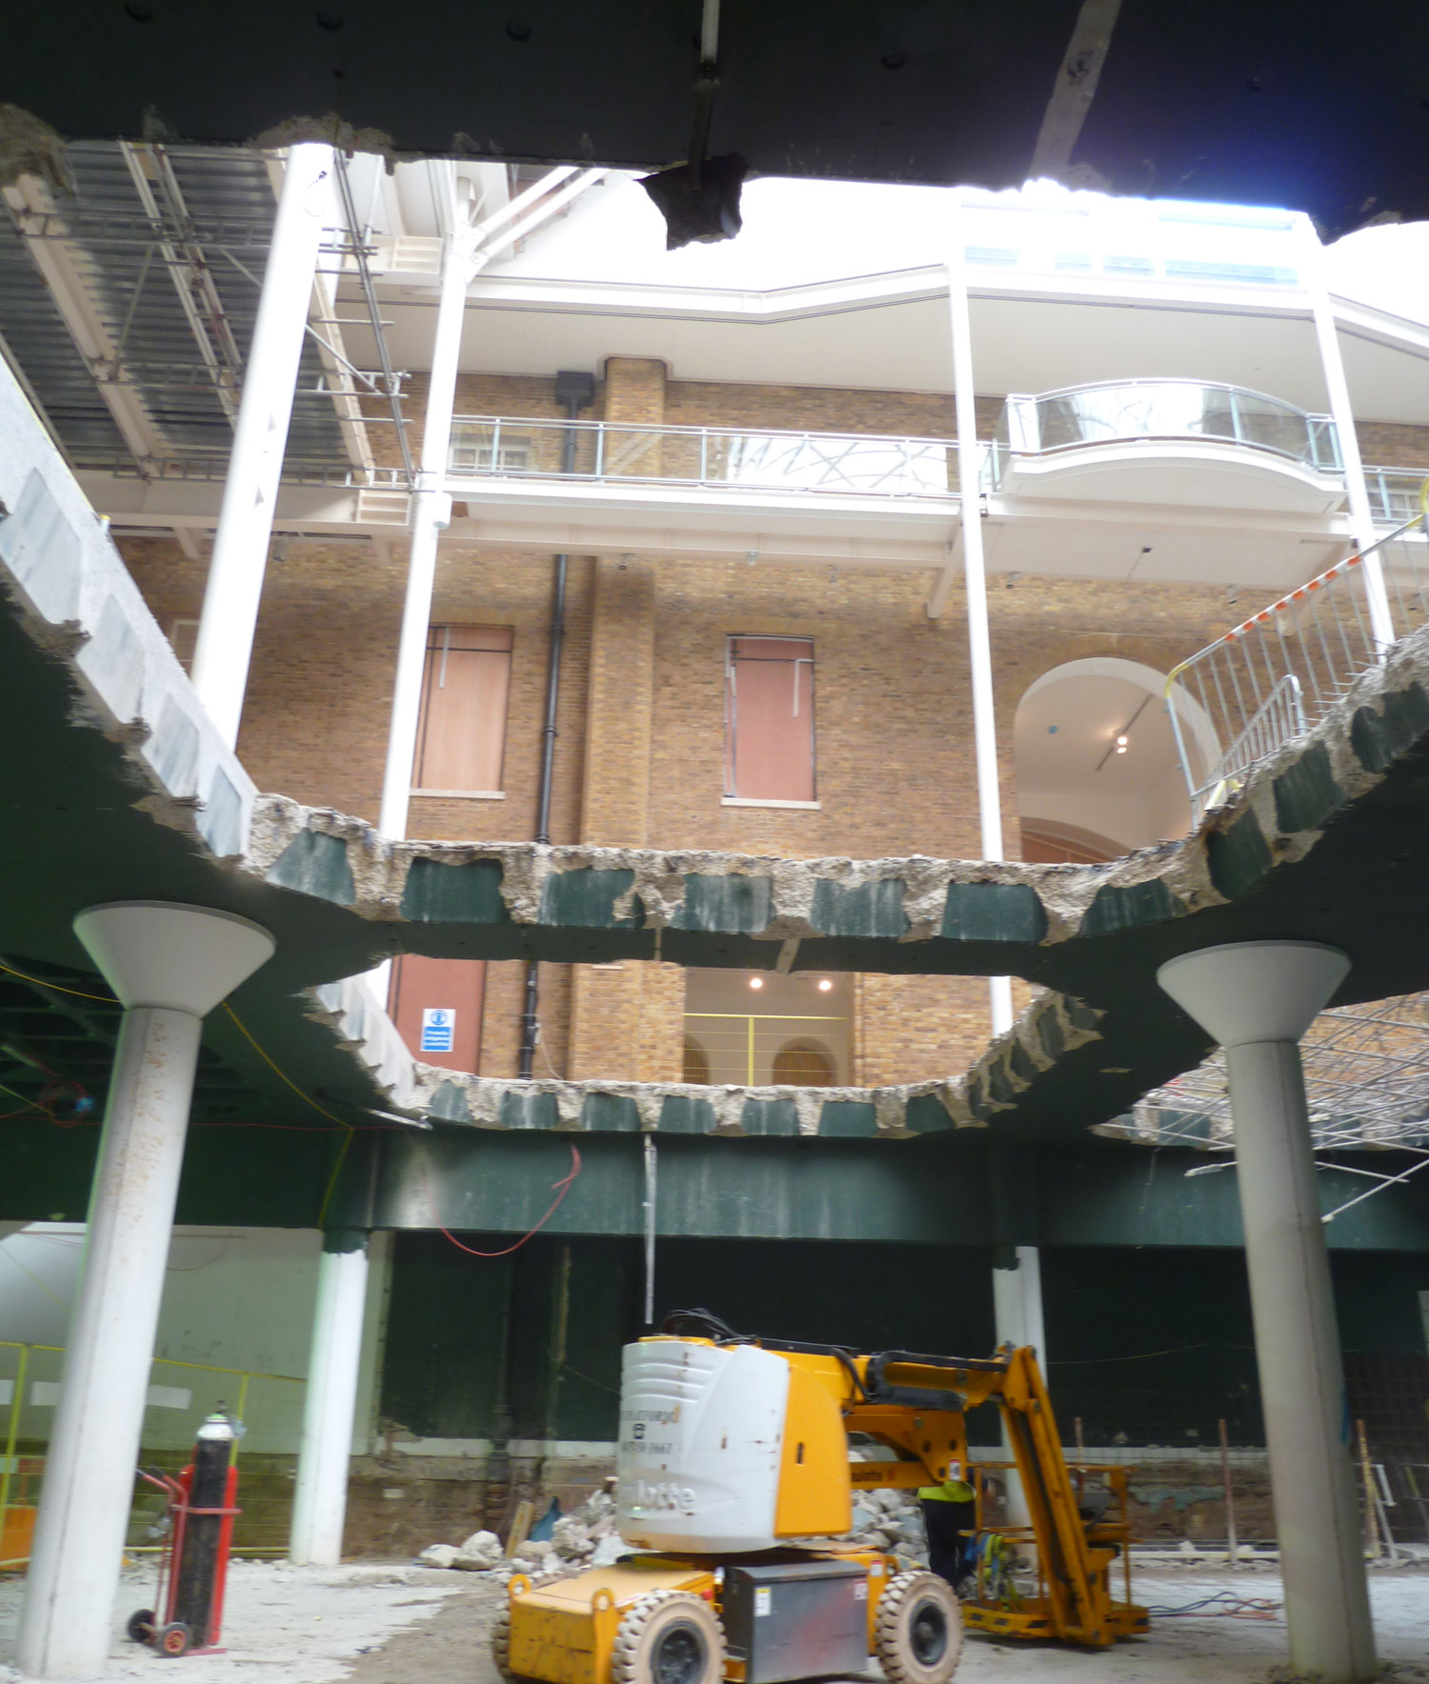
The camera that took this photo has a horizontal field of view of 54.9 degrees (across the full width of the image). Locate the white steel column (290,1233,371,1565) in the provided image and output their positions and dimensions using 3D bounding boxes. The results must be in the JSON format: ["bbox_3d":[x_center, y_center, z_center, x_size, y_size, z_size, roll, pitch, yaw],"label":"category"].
[{"bbox_3d":[-4.104,5.884,14.747,0.500,3.215,0.500,2,-22,-2],"label":"white steel column"}]

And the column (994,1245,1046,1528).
[{"bbox_3d":[3.431,6.134,15.081,0.500,3.285,0.500,2,-22,-2],"label":"column"}]

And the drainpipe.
[{"bbox_3d":[-2.492,-2.401,21.172,0.600,12.151,0.450,2,-22,-2],"label":"drainpipe"}]

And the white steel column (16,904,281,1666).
[{"bbox_3d":[-4.072,2.941,9.516,1.400,4.815,1.400,2,-22,-2],"label":"white steel column"}]

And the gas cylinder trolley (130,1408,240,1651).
[{"bbox_3d":[-3.762,4.787,9.622,0.600,1.480,0.640,18,-27,-36],"label":"gas cylinder trolley"}]

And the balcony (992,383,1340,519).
[{"bbox_3d":[6.516,-5.567,19.434,4.950,1.370,1.250,2,-22,-2],"label":"balcony"}]

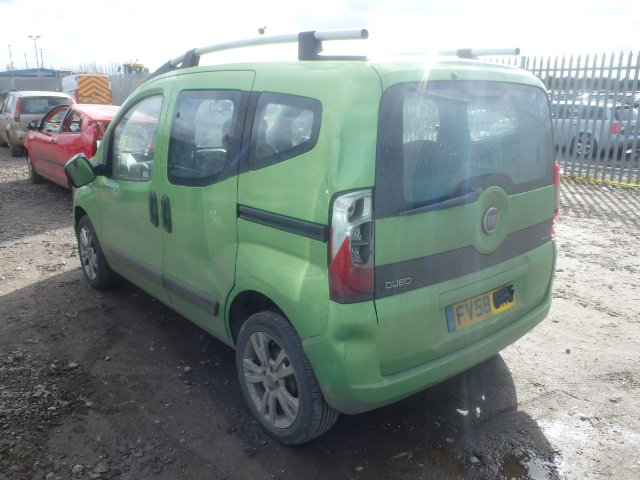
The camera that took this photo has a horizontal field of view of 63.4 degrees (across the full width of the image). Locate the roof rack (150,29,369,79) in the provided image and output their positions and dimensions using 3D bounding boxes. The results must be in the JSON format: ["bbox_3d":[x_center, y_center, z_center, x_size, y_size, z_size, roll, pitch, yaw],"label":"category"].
[{"bbox_3d":[-0.470,-0.925,2.628,0.075,0.135,1.980,-11,19,-39],"label":"roof rack"}]

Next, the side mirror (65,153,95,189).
[{"bbox_3d":[-1.624,-0.475,3.487,0.180,0.225,0.130,-11,19,-39],"label":"side mirror"}]

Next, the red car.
[{"bbox_3d":[-3.620,-1.532,8.680,1.680,1.420,3.950,-11,19,-39],"label":"red car"}]

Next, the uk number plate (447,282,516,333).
[{"bbox_3d":[0.730,0.291,2.304,0.520,0.111,0.015,-11,5,-39],"label":"uk number plate"}]

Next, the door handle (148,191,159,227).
[{"bbox_3d":[-0.921,-0.169,2.873,0.050,0.200,0.060,-11,19,-39],"label":"door handle"}]

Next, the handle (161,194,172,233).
[{"bbox_3d":[-0.813,-0.135,2.750,0.050,0.200,0.060,-11,19,-39],"label":"handle"}]

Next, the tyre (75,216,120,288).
[{"bbox_3d":[-1.778,0.088,4.176,0.195,0.620,0.620,-11,19,-39],"label":"tyre"}]

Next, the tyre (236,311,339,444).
[{"bbox_3d":[-0.160,0.600,2.323,0.195,0.620,0.620,-11,19,-39],"label":"tyre"}]

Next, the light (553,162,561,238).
[{"bbox_3d":[1.234,-0.189,2.740,0.150,0.420,0.140,-11,19,-39],"label":"light"}]

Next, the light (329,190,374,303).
[{"bbox_3d":[0.118,0.029,1.825,0.150,0.420,0.140,-11,19,-39],"label":"light"}]

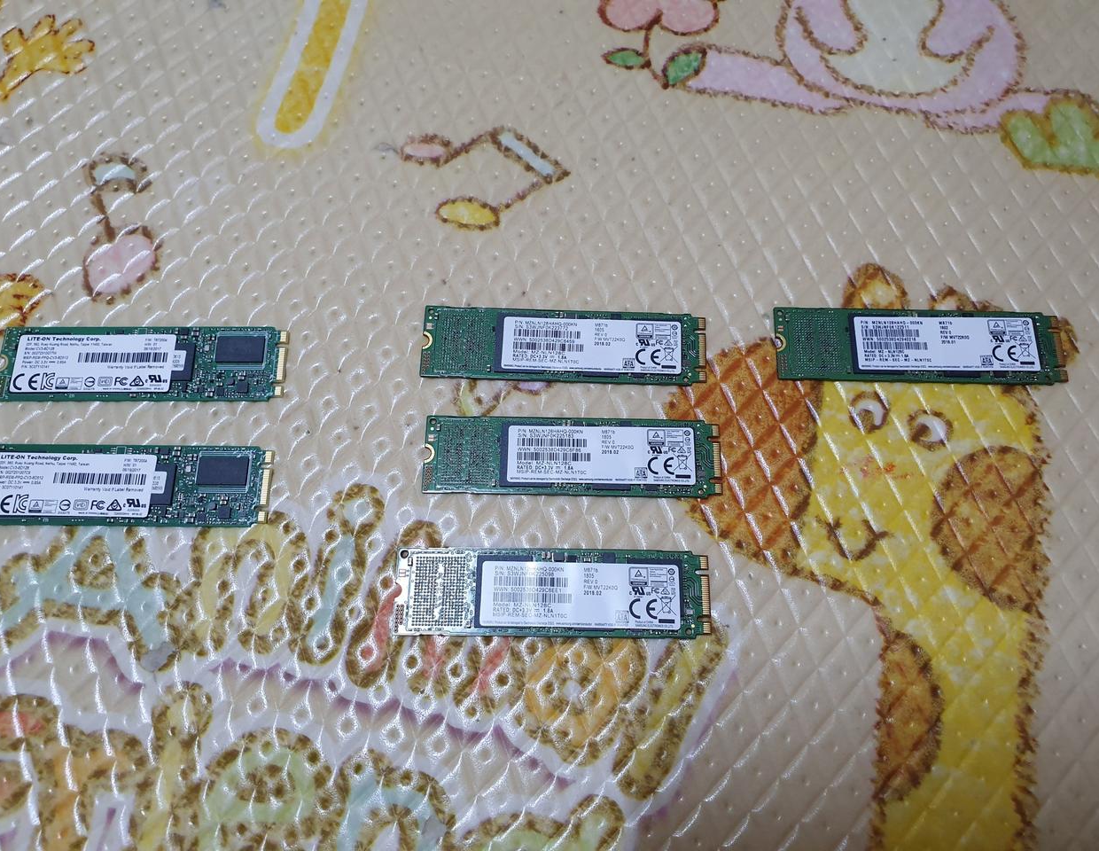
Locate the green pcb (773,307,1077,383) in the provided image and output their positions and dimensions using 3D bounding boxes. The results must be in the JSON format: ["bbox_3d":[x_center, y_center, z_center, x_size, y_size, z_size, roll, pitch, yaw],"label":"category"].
[{"bbox_3d":[0.105,-0.023,0.240,0.080,0.003,0.022,1,70,0],"label":"green pcb"}]

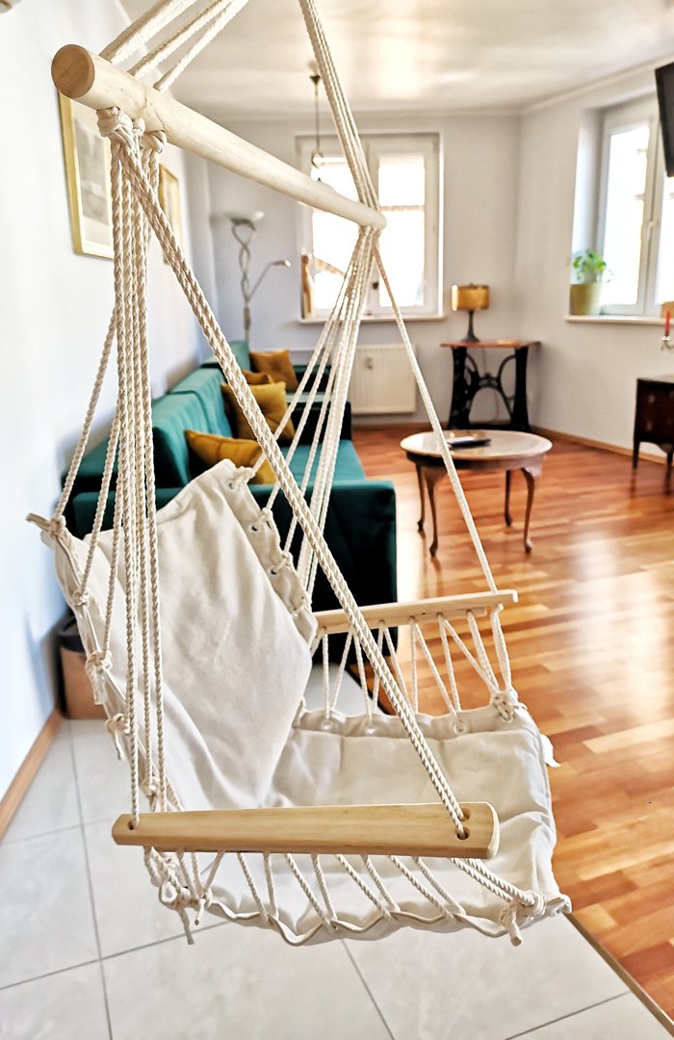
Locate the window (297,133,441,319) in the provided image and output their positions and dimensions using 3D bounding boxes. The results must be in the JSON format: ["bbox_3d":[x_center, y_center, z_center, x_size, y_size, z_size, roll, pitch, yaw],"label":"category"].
[{"bbox_3d":[0.273,-2.456,6.841,1.226,1.450,0.141,-2,16,-3],"label":"window"}]

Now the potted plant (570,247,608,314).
[{"bbox_3d":[1.933,-1.847,6.274,0.302,0.514,0.302,4,17,19],"label":"potted plant"}]

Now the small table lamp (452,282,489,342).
[{"bbox_3d":[1.113,-1.717,6.731,0.302,0.469,0.302,-2,16,-3],"label":"small table lamp"}]

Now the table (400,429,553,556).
[{"bbox_3d":[0.685,-0.139,4.058,0.736,0.504,0.736,-2,16,-3],"label":"table"}]

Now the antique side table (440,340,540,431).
[{"bbox_3d":[1.262,-1.056,6.682,0.706,0.773,0.433,6,18,24],"label":"antique side table"}]

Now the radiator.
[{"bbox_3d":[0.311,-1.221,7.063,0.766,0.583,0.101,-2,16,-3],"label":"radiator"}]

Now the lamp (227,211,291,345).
[{"bbox_3d":[-0.603,-1.585,6.757,0.504,1.835,0.323,-2,16,-3],"label":"lamp"}]

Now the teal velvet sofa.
[{"bbox_3d":[-0.393,-0.201,3.744,1.058,0.847,2.137,-2,16,-3],"label":"teal velvet sofa"}]

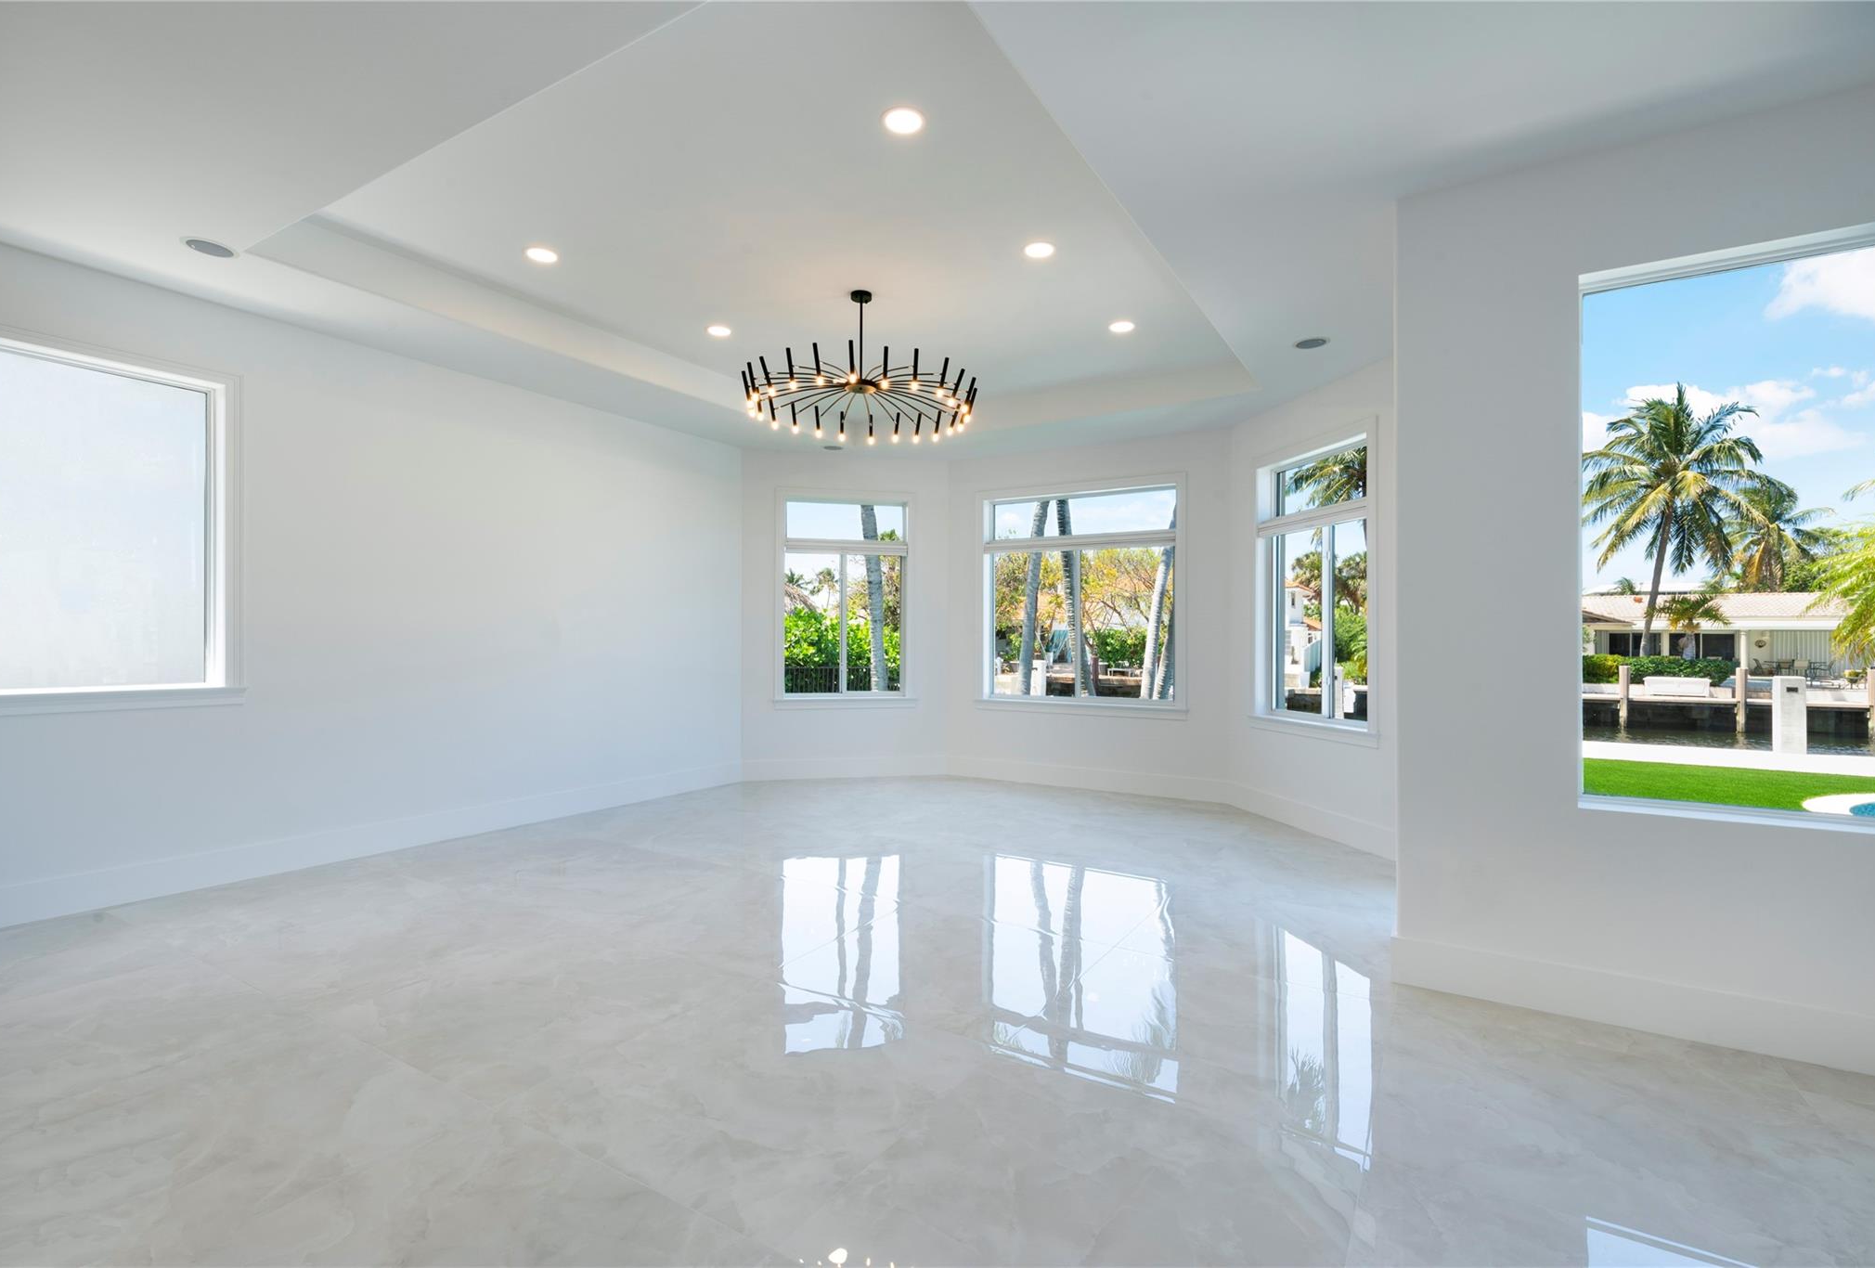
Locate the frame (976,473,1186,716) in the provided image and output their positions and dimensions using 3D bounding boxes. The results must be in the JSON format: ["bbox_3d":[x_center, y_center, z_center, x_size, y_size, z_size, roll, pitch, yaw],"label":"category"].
[{"bbox_3d":[1.172,-0.293,6.636,1.692,1.746,0.140,0,-1,31],"label":"frame"}]

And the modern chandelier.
[{"bbox_3d":[-0.416,-1.517,4.332,1.224,0.696,1.224,0,-1,0],"label":"modern chandelier"}]

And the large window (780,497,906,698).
[{"bbox_3d":[-0.817,-0.305,7.091,1.085,1.747,0.140,0,-1,-14],"label":"large window"}]

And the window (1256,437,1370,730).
[{"bbox_3d":[2.443,-0.297,5.111,0.140,1.740,1.038,0,-1,-14],"label":"window"}]

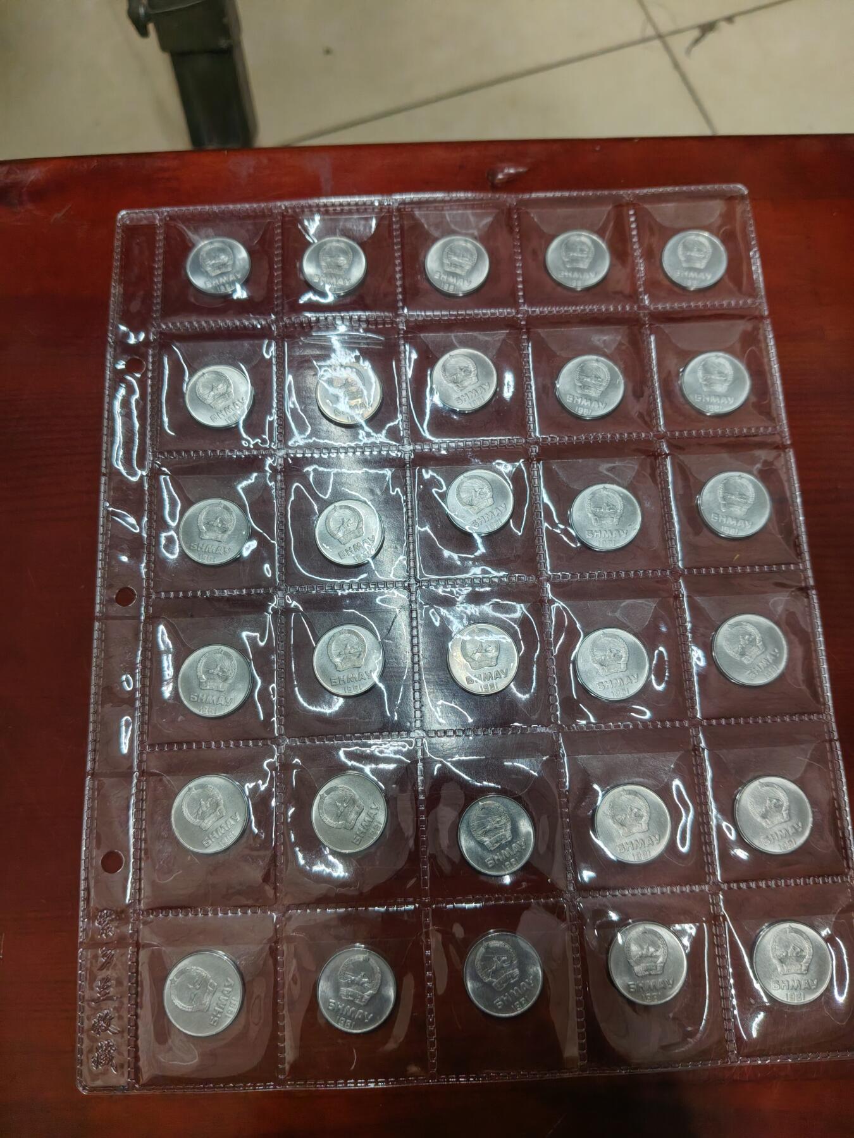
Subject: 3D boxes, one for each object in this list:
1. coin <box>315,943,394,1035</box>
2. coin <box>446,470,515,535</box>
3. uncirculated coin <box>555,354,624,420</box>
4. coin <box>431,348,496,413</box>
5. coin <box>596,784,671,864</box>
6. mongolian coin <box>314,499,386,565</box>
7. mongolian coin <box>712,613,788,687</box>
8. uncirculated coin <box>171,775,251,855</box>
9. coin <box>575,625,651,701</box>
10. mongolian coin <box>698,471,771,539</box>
[{"bbox_3d":[-0.018,0.105,0.214,0.020,0.002,0.020,-3,76,0],"label":"coin"},{"bbox_3d":[0.015,-0.019,0.246,0.020,0.002,0.020,-3,75,-1],"label":"coin"},{"bbox_3d":[0.048,-0.054,0.254,0.020,0.002,0.020,-3,76,0],"label":"uncirculated coin"},{"bbox_3d":[0.011,-0.056,0.255,0.020,0.002,0.020,-3,75,-1],"label":"coin"},{"bbox_3d":[0.054,0.067,0.223,0.020,0.002,0.020,-3,75,-1],"label":"coin"},{"bbox_3d":[-0.022,-0.010,0.245,0.020,0.002,0.020,-3,76,0],"label":"mongolian coin"},{"bbox_3d":[0.089,0.022,0.236,0.020,0.002,0.020,-3,76,0],"label":"mongolian coin"},{"bbox_3d":[-0.057,0.065,0.226,0.020,0.002,0.020,-3,76,0],"label":"uncirculated coin"},{"bbox_3d":[0.051,0.026,0.234,0.020,0.002,0.020,-3,76,0],"label":"coin"},{"bbox_3d":[0.088,-0.018,0.245,0.020,0.002,0.020,-3,75,-1],"label":"mongolian coin"}]

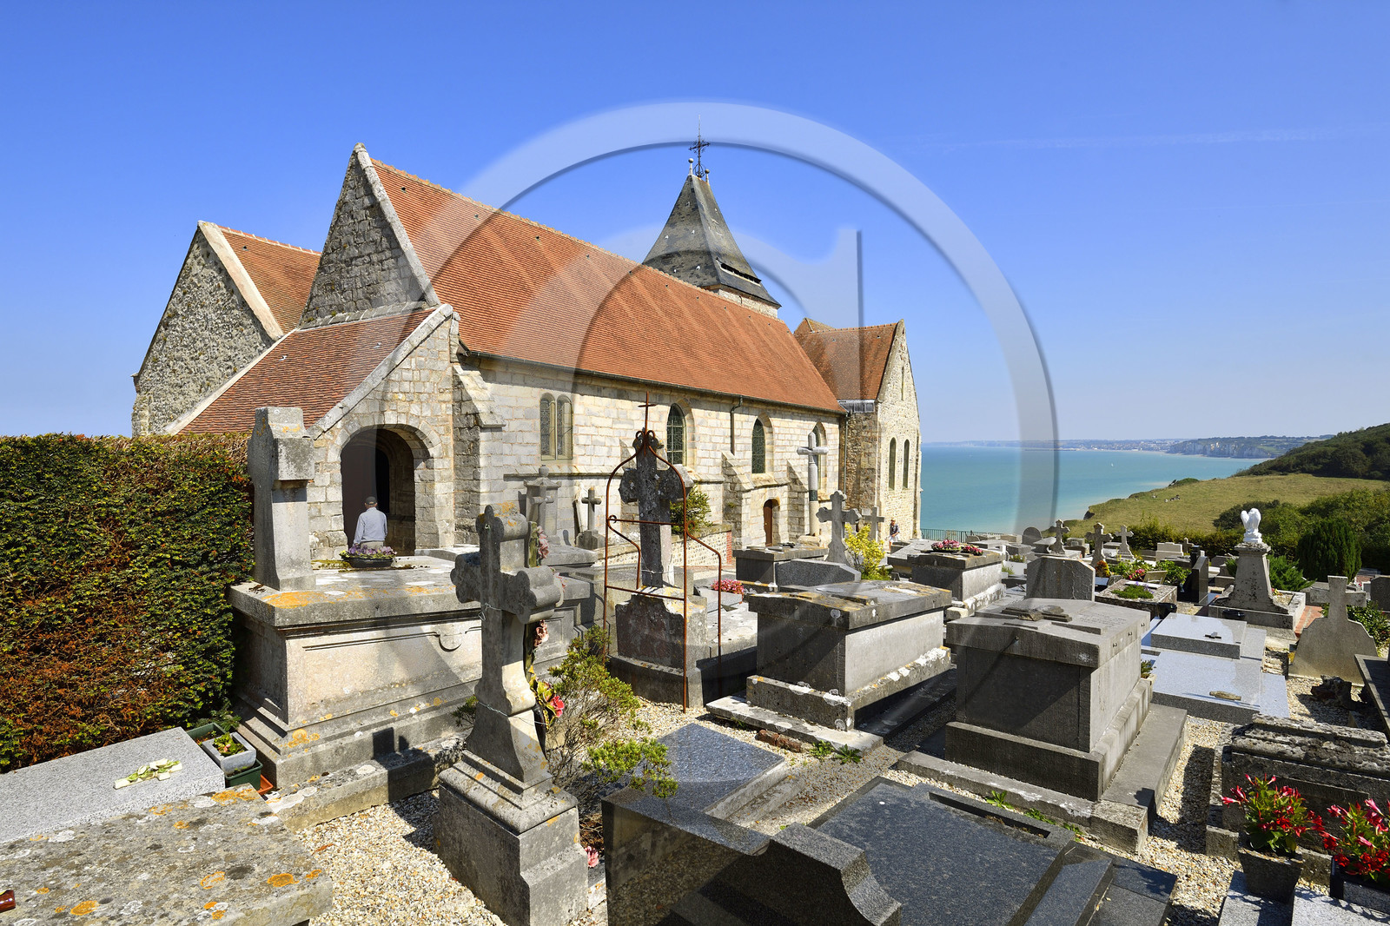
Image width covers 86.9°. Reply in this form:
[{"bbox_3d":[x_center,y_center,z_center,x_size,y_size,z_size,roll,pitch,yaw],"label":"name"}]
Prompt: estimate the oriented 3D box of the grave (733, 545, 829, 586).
[{"bbox_3d":[1.783,1.981,14.656,0.940,0.850,2.000,1,2,40],"label":"grave"}]

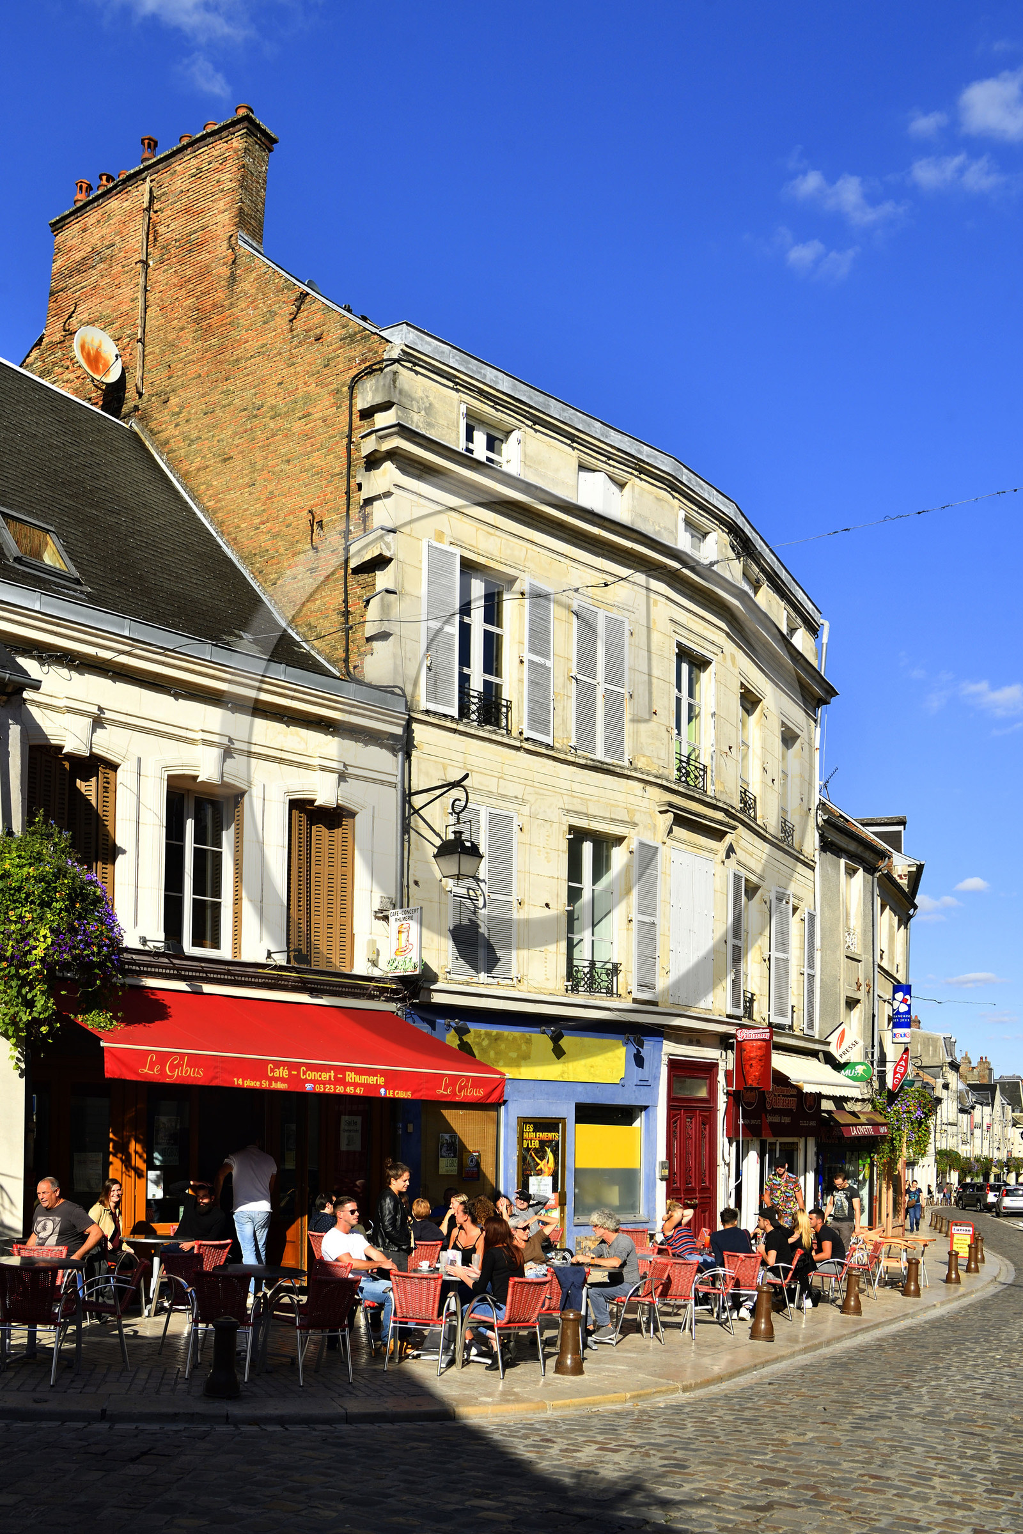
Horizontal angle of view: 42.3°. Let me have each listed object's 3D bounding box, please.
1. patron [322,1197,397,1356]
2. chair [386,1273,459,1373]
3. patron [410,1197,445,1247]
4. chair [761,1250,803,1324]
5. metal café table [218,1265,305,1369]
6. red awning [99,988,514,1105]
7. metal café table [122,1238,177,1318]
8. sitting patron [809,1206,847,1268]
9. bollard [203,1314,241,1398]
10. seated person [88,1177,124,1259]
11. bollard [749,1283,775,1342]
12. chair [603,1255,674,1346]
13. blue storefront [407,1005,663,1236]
[{"bbox_3d":[-1.329,4.445,11.526,0.780,1.320,0.540,-6,-11,37],"label":"patron"},{"bbox_3d":[-0.747,4.649,11.100,0.550,0.790,0.560,-5,-14,19],"label":"chair"},{"bbox_3d":[-0.806,4.763,12.800,0.500,1.200,0.750,1,-13,-6],"label":"patron"},{"bbox_3d":[3.202,6.116,15.600,0.560,0.790,0.550,-4,-14,17],"label":"chair"},{"bbox_3d":[-2.098,4.657,11.200,0.700,0.740,0.700,0,-13,0],"label":"metal café table"},{"bbox_3d":[-2.141,2.499,12.157,4.400,1.100,1.700,14,-20,-43],"label":"red awning"},{"bbox_3d":[-3.551,5.113,13.260,0.700,0.750,0.700,1,-9,0],"label":"metal café table"},{"bbox_3d":[4.027,6.284,16.932,0.780,1.270,0.500,-2,-9,14],"label":"sitting patron"},{"bbox_3d":[-2.057,4.185,9.384,0.260,0.570,0.260,1,-9,0],"label":"bollard"},{"bbox_3d":[-3.449,4.263,11.585,0.660,1.240,0.470,-12,-21,36],"label":"seated person"},{"bbox_3d":[2.466,5.367,13.000,0.240,0.540,0.240,1,-16,0],"label":"bollard"},{"bbox_3d":[1.231,5.386,13.322,0.600,0.760,0.560,6,-17,-17],"label":"chair"},{"bbox_3d":[0.343,4.464,15.744,4.150,3.050,0.400,13,-19,-40],"label":"blue storefront"}]

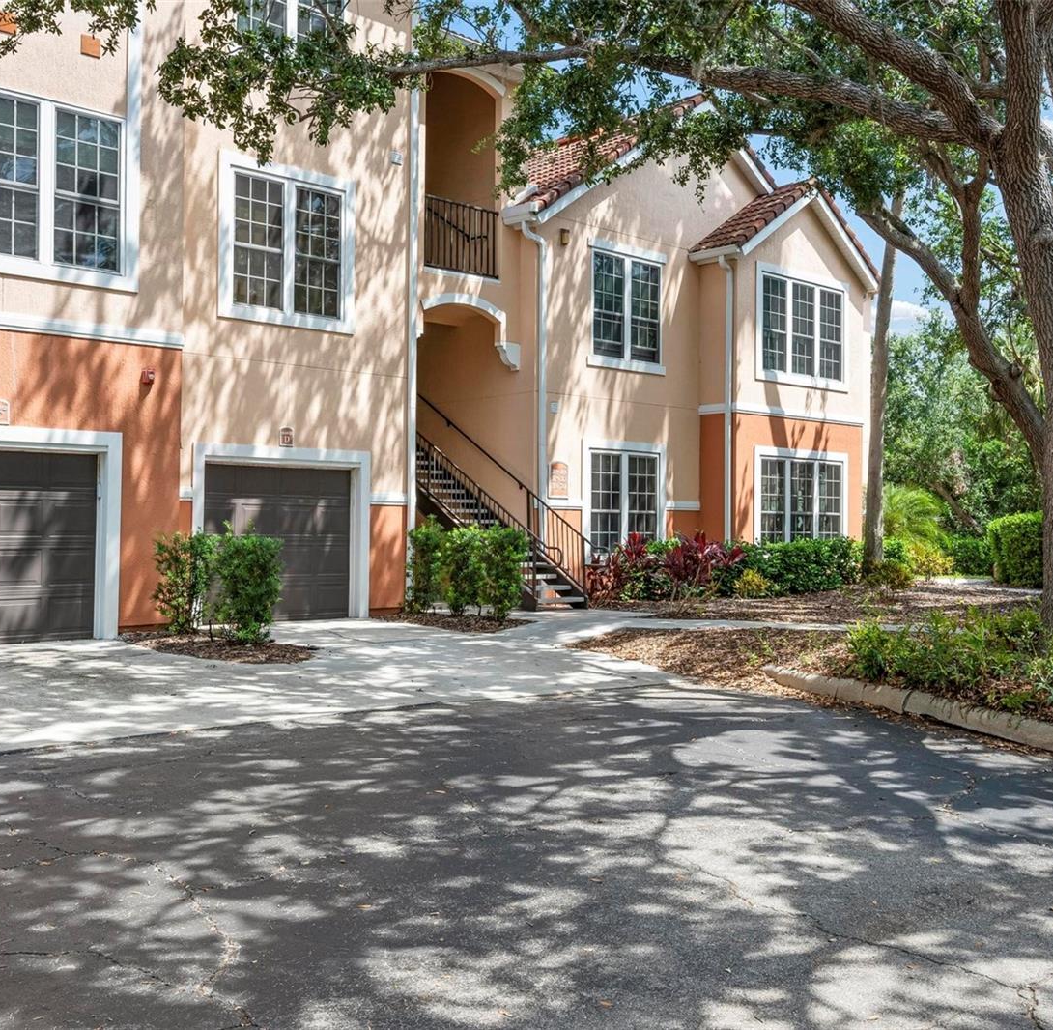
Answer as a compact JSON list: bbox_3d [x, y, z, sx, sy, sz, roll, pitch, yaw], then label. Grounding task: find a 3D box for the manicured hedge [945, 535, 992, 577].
[{"bbox_3d":[10.618,0.984,27.800,1.100,1.000,1.050,1,-1,-41],"label":"manicured hedge"}]

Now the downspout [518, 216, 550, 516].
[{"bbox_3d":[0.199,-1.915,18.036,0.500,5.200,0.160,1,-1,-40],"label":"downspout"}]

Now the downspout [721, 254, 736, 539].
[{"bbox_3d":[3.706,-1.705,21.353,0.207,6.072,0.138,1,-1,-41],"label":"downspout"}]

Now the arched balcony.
[{"bbox_3d":[-1.251,-5.470,19.102,1.573,3.091,1.145,1,-1,-41],"label":"arched balcony"}]

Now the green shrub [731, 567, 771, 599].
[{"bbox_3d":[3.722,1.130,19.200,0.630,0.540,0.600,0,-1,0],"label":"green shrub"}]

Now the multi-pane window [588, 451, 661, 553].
[{"bbox_3d":[1.641,-0.189,19.394,1.670,1.710,0.120,1,-1,-40],"label":"multi-pane window"}]

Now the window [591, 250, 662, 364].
[{"bbox_3d":[1.794,-3.660,20.595,1.800,1.833,0.100,1,-1,-41],"label":"window"}]

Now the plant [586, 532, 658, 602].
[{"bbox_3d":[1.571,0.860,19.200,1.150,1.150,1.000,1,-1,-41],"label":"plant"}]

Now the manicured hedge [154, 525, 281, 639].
[{"bbox_3d":[-3.639,0.744,13.598,0.787,1.311,1.891,1,-1,-41],"label":"manicured hedge"}]

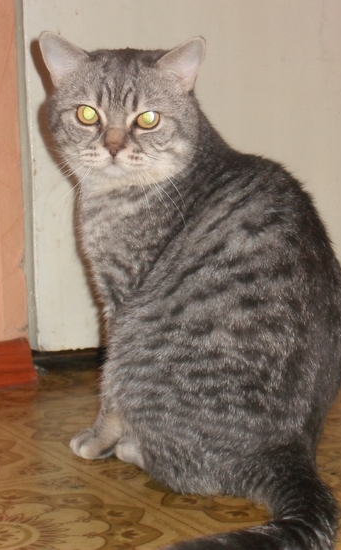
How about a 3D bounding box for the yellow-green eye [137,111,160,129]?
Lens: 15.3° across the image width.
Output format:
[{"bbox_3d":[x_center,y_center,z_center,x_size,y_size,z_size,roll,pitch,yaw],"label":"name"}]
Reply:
[{"bbox_3d":[-0.017,-0.120,0.985,0.018,0.015,0.011,4,6,-3],"label":"yellow-green eye"}]

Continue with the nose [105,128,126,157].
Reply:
[{"bbox_3d":[-0.042,-0.101,0.966,0.018,0.021,0.014,4,6,2],"label":"nose"}]

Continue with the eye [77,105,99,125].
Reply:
[{"bbox_3d":[-0.064,-0.124,0.987,0.018,0.015,0.011,5,6,5],"label":"eye"}]

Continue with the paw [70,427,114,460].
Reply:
[{"bbox_3d":[-0.064,0.138,1.040,0.042,0.027,0.034,-5,6,-33],"label":"paw"}]

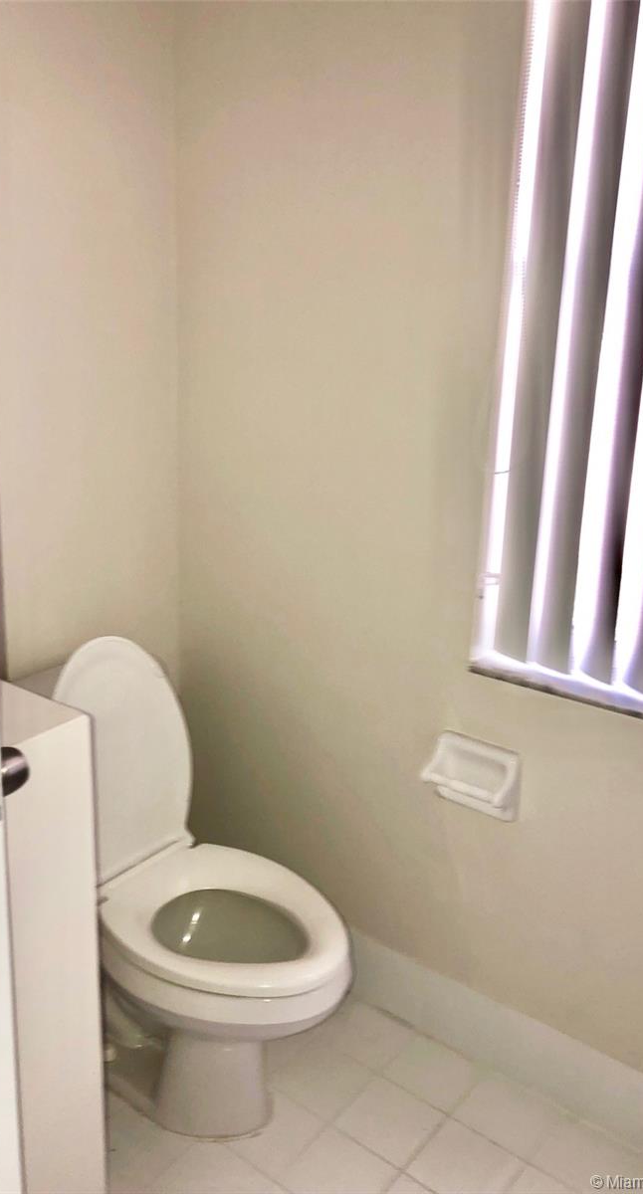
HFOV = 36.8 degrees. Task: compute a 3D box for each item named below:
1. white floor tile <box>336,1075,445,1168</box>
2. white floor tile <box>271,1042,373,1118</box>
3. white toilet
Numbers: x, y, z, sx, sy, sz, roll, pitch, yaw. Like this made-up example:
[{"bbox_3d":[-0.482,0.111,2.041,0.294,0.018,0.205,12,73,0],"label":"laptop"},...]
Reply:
[{"bbox_3d":[0.123,0.962,1.771,0.153,0.010,0.153,14,19,36],"label":"white floor tile"},{"bbox_3d":[-0.001,0.932,1.865,0.153,0.010,0.153,14,19,36],"label":"white floor tile"},{"bbox_3d":[-0.275,0.507,1.785,0.769,0.833,0.450,14,19,36],"label":"white toilet"}]

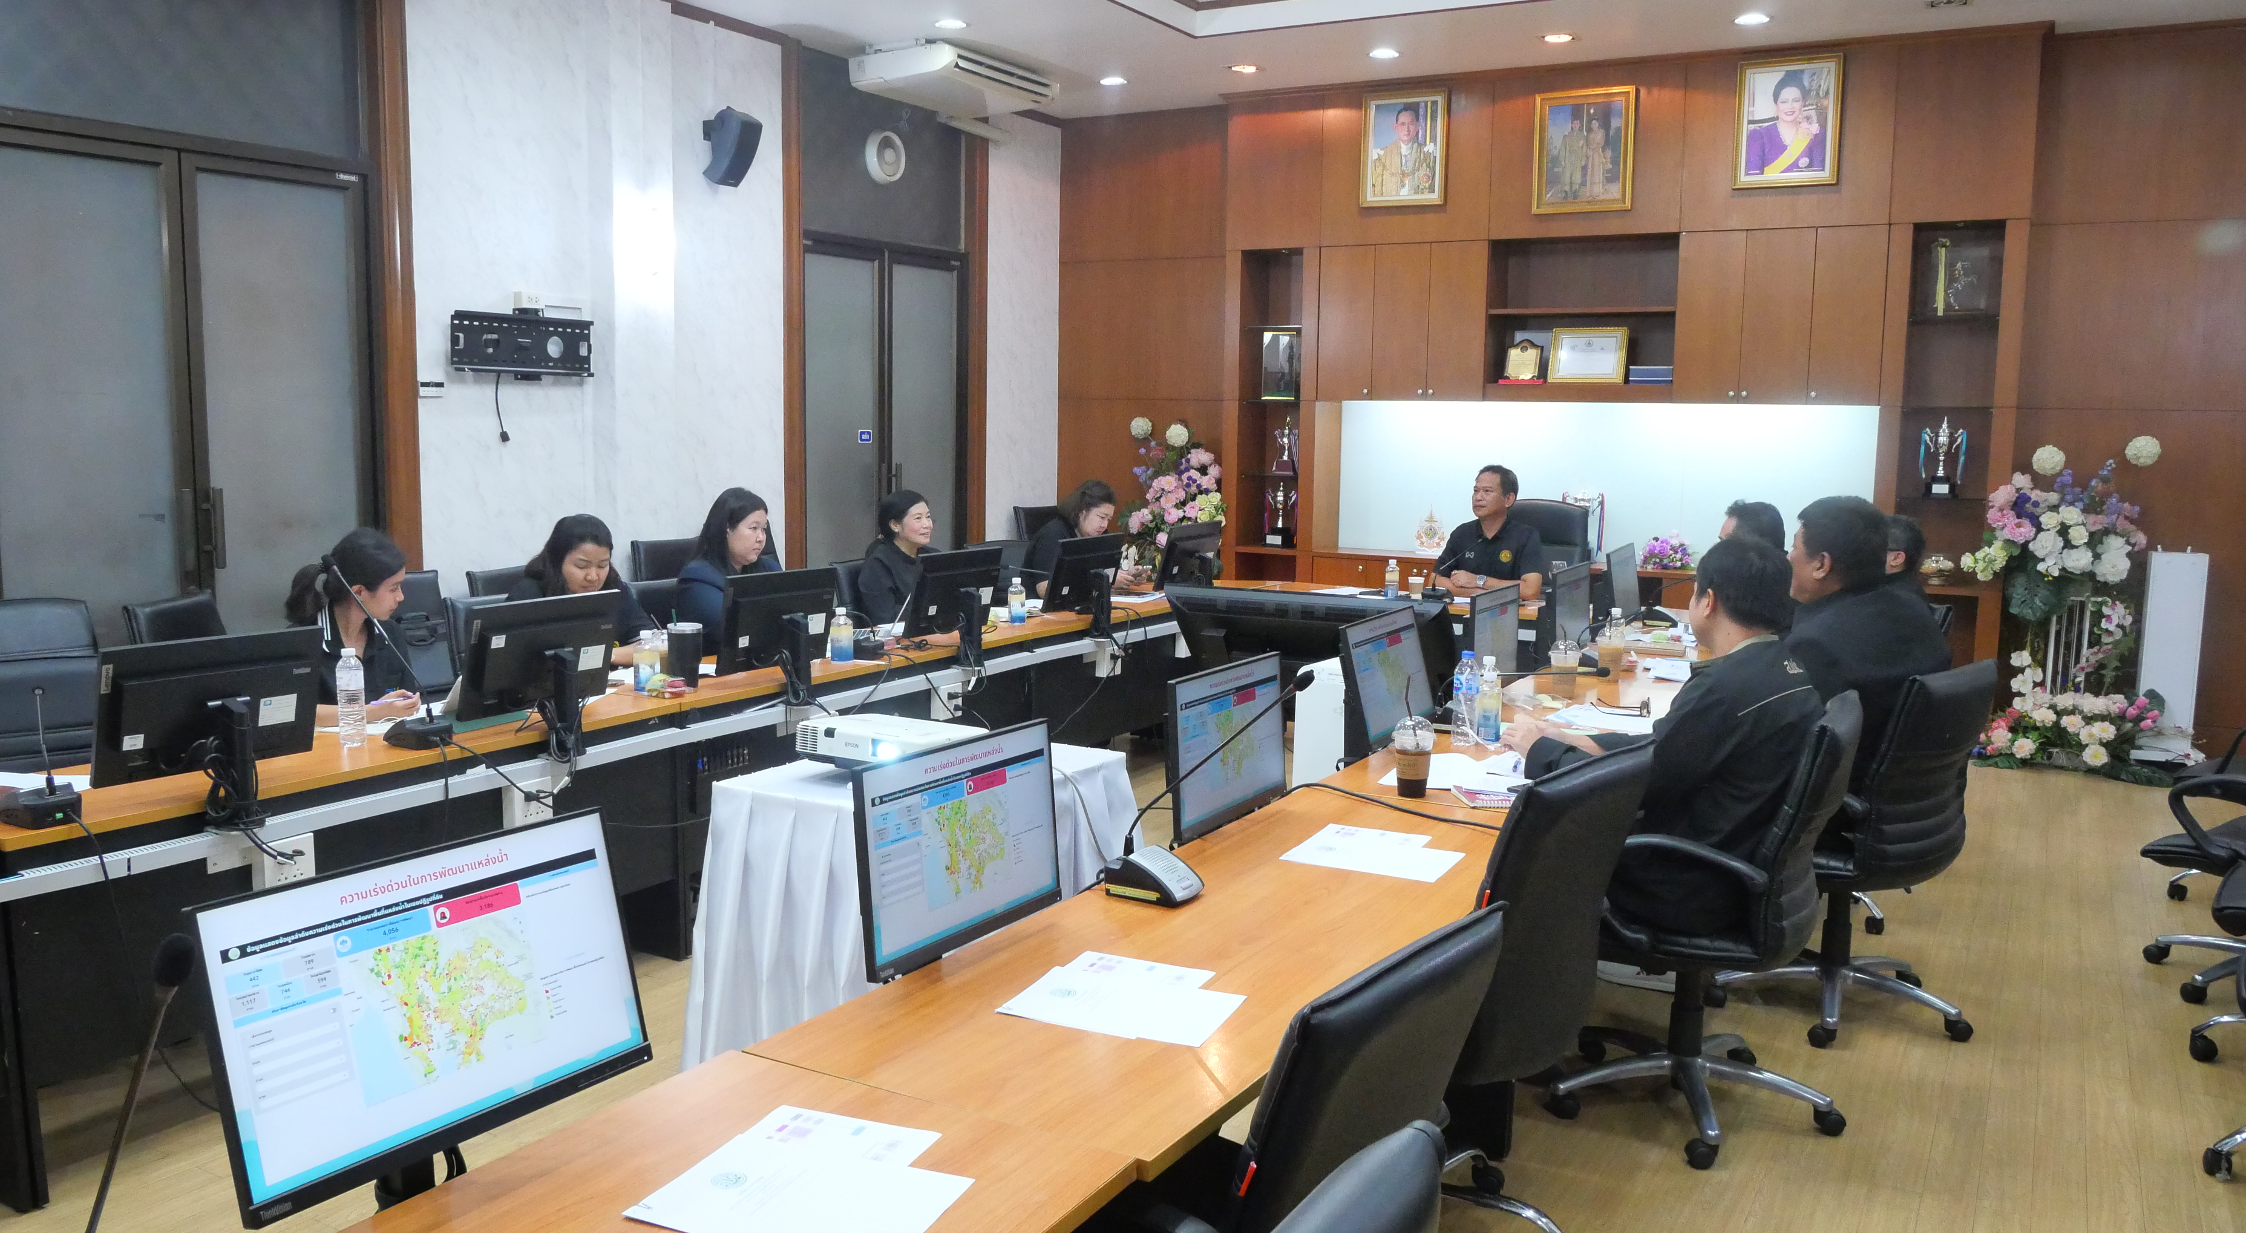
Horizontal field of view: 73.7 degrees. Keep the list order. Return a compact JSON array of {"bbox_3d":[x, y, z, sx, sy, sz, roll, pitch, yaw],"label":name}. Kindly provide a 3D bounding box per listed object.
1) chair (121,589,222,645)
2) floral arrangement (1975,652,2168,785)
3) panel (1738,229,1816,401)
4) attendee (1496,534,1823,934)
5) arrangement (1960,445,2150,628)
[{"bbox_3d":[-2.795,0.443,4.818,0.640,0.990,0.600,1,7,-2],"label":"chair"},{"bbox_3d":[4.717,0.471,7.502,0.840,0.520,0.560,5,8,32],"label":"floral arrangement"},{"bbox_3d":[3.572,-1.626,8.159,0.347,0.927,0.040,4,7,26],"label":"panel"},{"bbox_3d":[1.209,0.476,3.453,0.740,1.300,0.530,6,9,36],"label":"attendee"},{"bbox_3d":[4.648,-0.404,7.532,0.860,0.860,0.600,5,8,32],"label":"arrangement"}]

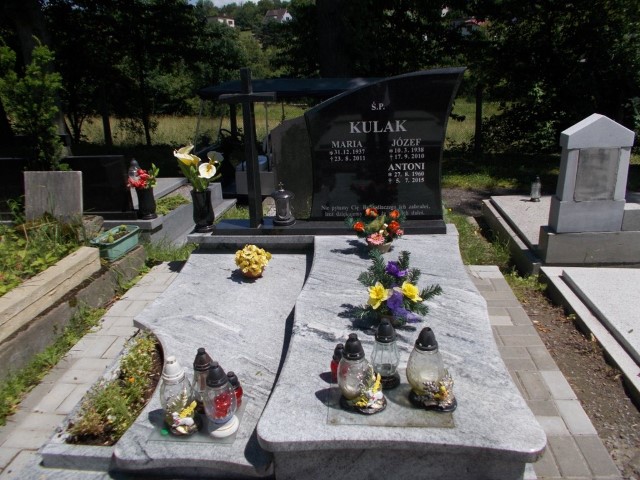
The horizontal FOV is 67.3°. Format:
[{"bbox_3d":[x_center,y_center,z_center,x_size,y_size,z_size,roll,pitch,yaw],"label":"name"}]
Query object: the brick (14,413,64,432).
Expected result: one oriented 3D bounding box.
[{"bbox_3d":[-1.158,0.802,2.051,0.200,0.065,0.100,0,22,6],"label":"brick"}]

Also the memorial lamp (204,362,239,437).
[{"bbox_3d":[-0.378,0.575,1.778,0.128,0.297,0.128,-1,22,5],"label":"memorial lamp"}]

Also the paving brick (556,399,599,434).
[{"bbox_3d":[1.055,0.761,2.005,0.098,0.060,0.198,0,22,6],"label":"paving brick"}]

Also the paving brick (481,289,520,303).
[{"bbox_3d":[1.104,0.374,2.985,0.200,0.065,0.100,0,22,6],"label":"paving brick"}]

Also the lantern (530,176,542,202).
[{"bbox_3d":[1.936,-0.454,4.268,0.098,0.225,0.098,0,22,6],"label":"lantern"}]

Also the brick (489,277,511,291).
[{"bbox_3d":[1.168,0.319,3.119,0.100,0.065,0.200,0,22,6],"label":"brick"}]

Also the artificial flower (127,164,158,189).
[{"bbox_3d":[-1.478,-0.520,4.002,0.260,0.230,0.230,-1,22,5],"label":"artificial flower"}]

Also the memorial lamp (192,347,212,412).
[{"bbox_3d":[-0.442,0.544,1.874,0.105,0.287,0.105,-1,22,5],"label":"memorial lamp"}]

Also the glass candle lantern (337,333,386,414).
[{"bbox_3d":[0.154,0.458,1.700,0.140,0.290,0.160,-21,28,-39],"label":"glass candle lantern"}]

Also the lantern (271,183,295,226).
[{"bbox_3d":[-0.259,-0.264,3.386,0.166,0.290,0.166,0,22,6],"label":"lantern"}]

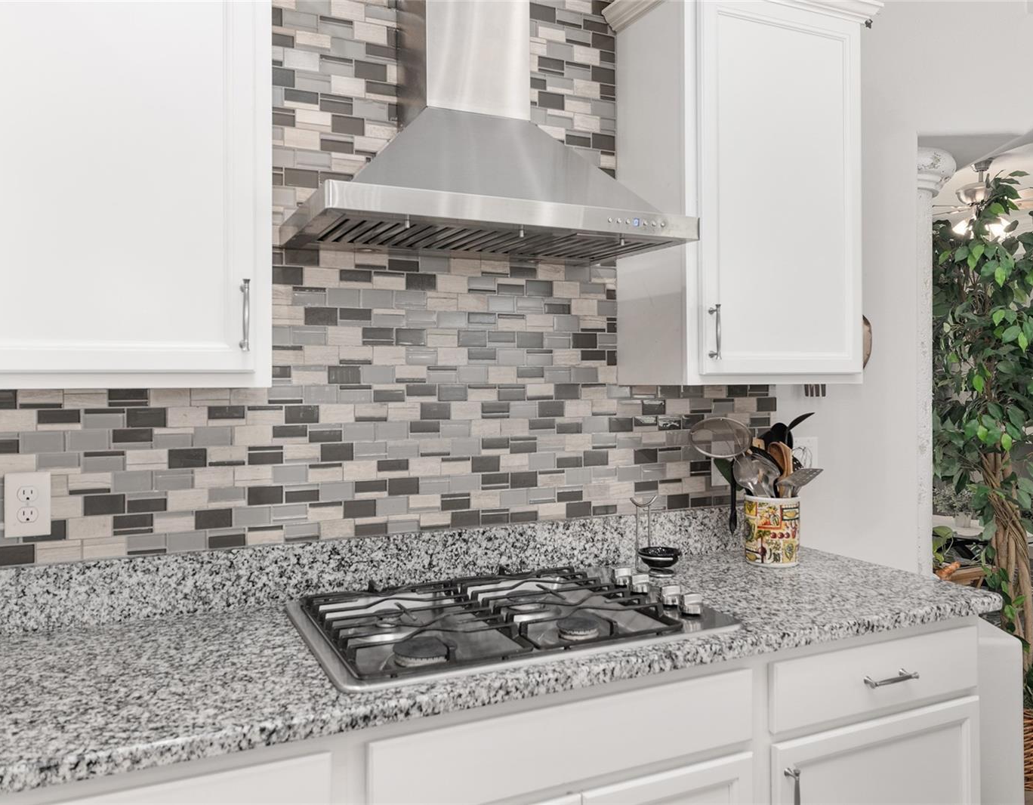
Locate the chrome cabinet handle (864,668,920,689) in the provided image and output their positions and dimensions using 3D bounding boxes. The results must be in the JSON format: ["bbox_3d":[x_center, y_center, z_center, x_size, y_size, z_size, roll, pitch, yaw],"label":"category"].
[{"bbox_3d":[0.735,0.542,1.644,0.122,0.016,0.033,-1,1,-25],"label":"chrome cabinet handle"}]

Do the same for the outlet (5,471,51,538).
[{"bbox_3d":[-0.906,0.190,1.557,0.071,0.116,0.007,-1,1,-25],"label":"outlet"}]

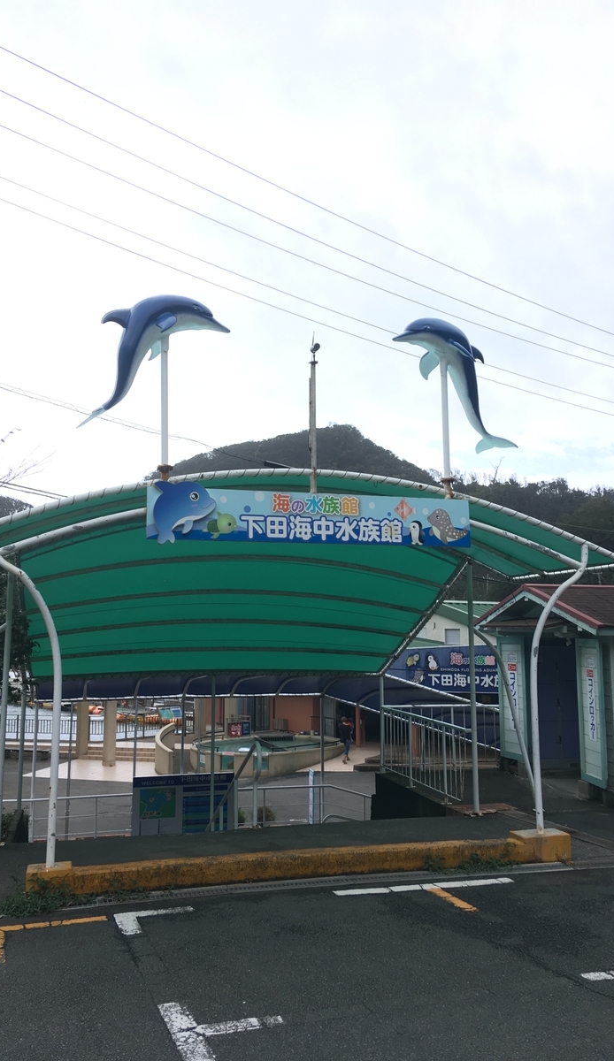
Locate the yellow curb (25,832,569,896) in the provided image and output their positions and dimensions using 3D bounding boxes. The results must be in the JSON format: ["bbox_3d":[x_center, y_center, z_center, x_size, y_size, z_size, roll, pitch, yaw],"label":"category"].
[{"bbox_3d":[0.086,2.364,6.324,3.980,0.220,0.270,3,-8,-17],"label":"yellow curb"}]

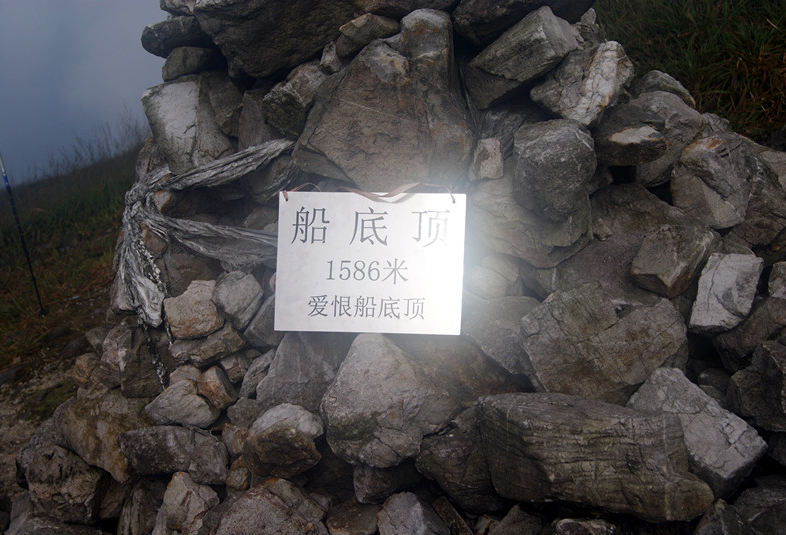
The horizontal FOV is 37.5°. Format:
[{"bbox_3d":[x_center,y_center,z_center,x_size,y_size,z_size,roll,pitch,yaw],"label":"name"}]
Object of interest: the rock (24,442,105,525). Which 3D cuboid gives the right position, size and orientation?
[{"bbox_3d":[-0.687,0.454,2.420,0.168,0.158,0.155,0,10,0],"label":"rock"}]

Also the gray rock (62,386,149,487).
[{"bbox_3d":[-0.646,0.372,2.580,0.200,0.200,0.170,5,8,25],"label":"gray rock"}]

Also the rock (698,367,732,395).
[{"bbox_3d":[0.723,0.256,2.600,0.080,0.066,0.075,0,10,0],"label":"rock"}]

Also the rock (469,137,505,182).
[{"bbox_3d":[0.205,-0.237,2.540,0.075,0.090,0.075,1,8,0],"label":"rock"}]

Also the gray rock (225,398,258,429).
[{"bbox_3d":[-0.340,0.326,2.600,0.067,0.063,0.070,0,8,0],"label":"gray rock"}]

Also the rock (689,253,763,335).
[{"bbox_3d":[0.738,0.058,2.560,0.155,0.170,0.130,0,8,-10],"label":"rock"}]

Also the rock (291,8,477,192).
[{"bbox_3d":[-0.019,-0.387,2.700,0.404,0.408,0.260,0,8,0],"label":"rock"}]

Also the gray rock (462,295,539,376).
[{"bbox_3d":[0.237,0.151,2.570,0.180,0.175,0.160,0,10,0],"label":"gray rock"}]

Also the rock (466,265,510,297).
[{"bbox_3d":[0.207,0.030,2.510,0.100,0.075,0.085,1,8,0],"label":"rock"}]

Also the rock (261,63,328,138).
[{"bbox_3d":[-0.225,-0.389,2.700,0.151,0.174,0.150,0,8,0],"label":"rock"}]

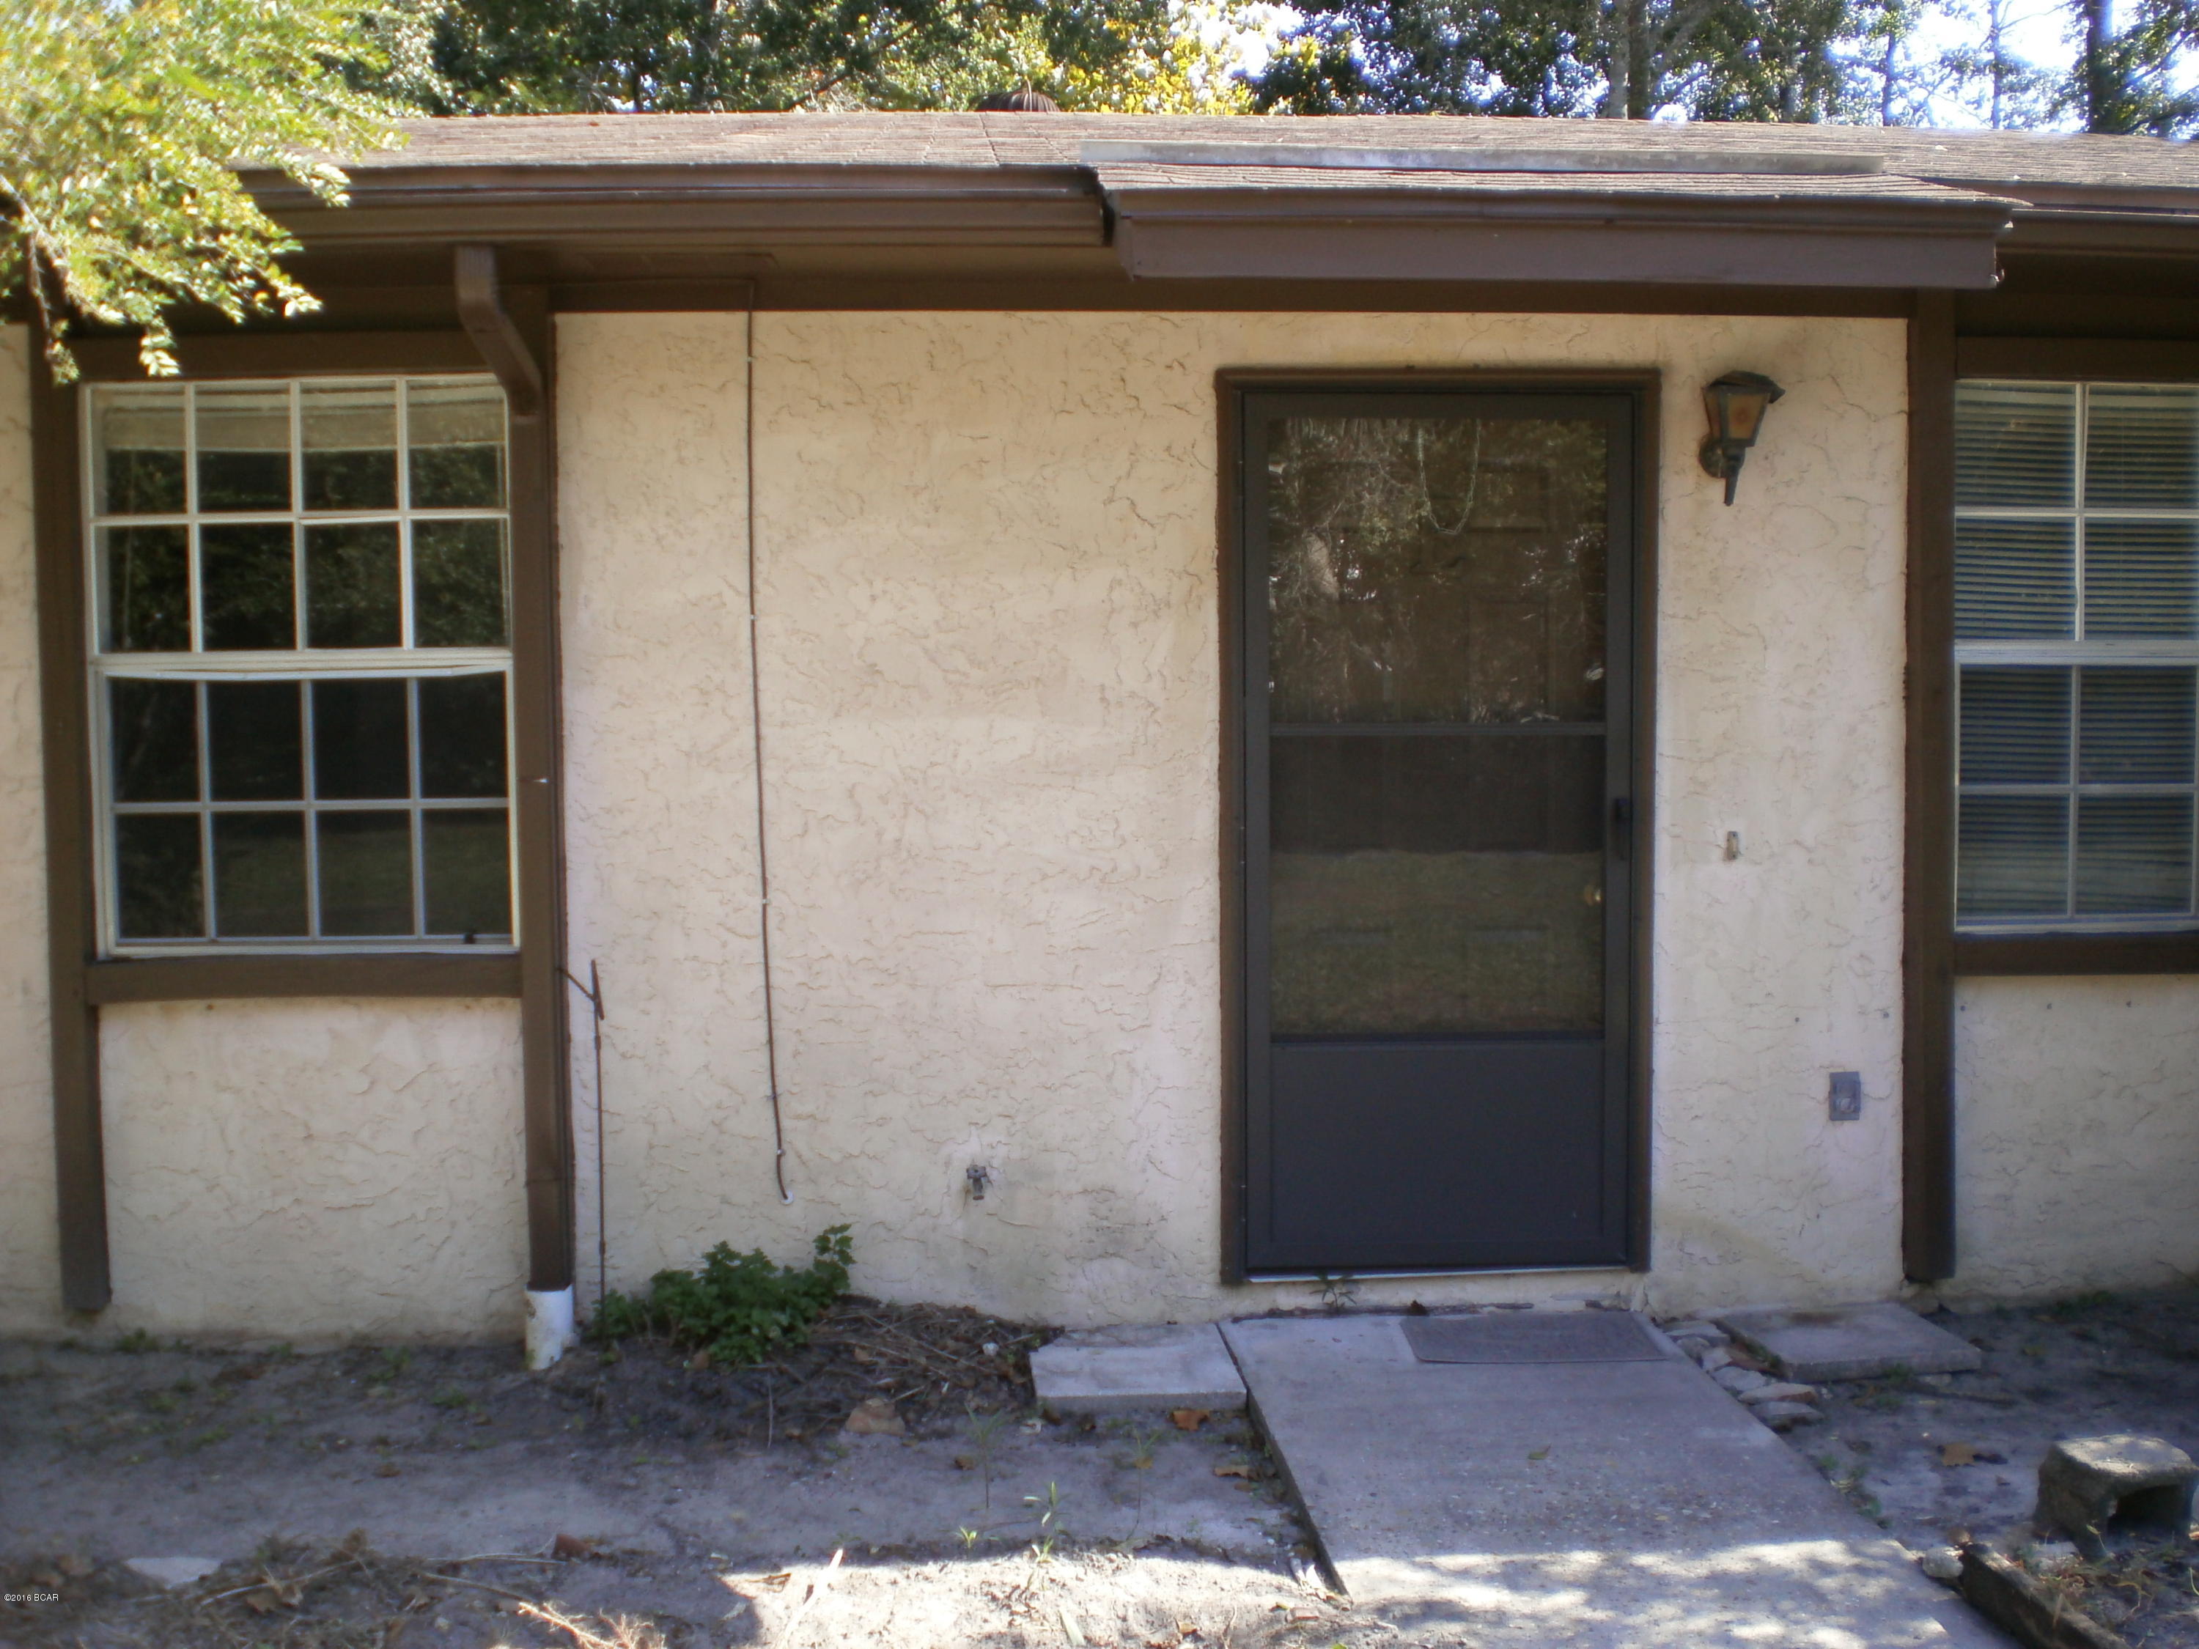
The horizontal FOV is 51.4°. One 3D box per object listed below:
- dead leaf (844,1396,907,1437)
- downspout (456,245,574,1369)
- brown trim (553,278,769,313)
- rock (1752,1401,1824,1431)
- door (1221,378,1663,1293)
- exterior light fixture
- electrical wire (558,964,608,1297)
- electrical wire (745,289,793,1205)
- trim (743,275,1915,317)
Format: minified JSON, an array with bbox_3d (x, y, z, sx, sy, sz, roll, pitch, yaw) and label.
[{"bbox_3d":[-0.455,1.199,4.622,0.127,0.055,0.080,-1,3,-3],"label":"dead leaf"},{"bbox_3d":[-1.207,0.033,4.784,0.110,2.350,0.570,-1,3,-3],"label":"downspout"},{"bbox_3d":[-0.965,-1.170,5.035,0.485,0.085,0.030,-1,3,-3],"label":"brown trim"},{"bbox_3d":[1.405,1.209,4.676,0.130,0.040,0.085,-1,3,-3],"label":"rock"},{"bbox_3d":[0.775,0.027,5.206,0.895,2.000,0.045,-1,3,-3],"label":"door"},{"bbox_3d":[1.422,-0.861,5.102,0.140,0.295,0.210,-1,3,-3],"label":"exterior light fixture"},{"bbox_3d":[-1.151,0.687,5.094,0.100,0.765,0.040,-1,3,-3],"label":"electrical wire"},{"bbox_3d":[-0.731,-0.162,5.104,0.065,2.050,0.020,-1,3,-3],"label":"electrical wire"},{"bbox_3d":[0.534,-1.188,5.126,2.645,0.088,0.030,-1,3,-3],"label":"trim"}]

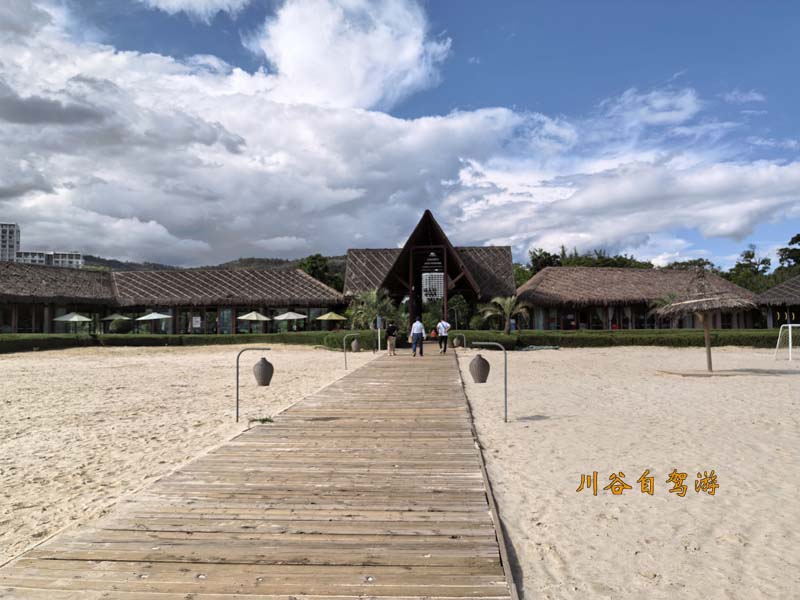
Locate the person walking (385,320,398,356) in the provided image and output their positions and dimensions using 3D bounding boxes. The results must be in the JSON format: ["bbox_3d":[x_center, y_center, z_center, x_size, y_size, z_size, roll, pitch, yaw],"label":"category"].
[{"bbox_3d":[-0.364,1.715,27.700,0.500,1.580,0.380,-1,-2,4],"label":"person walking"}]

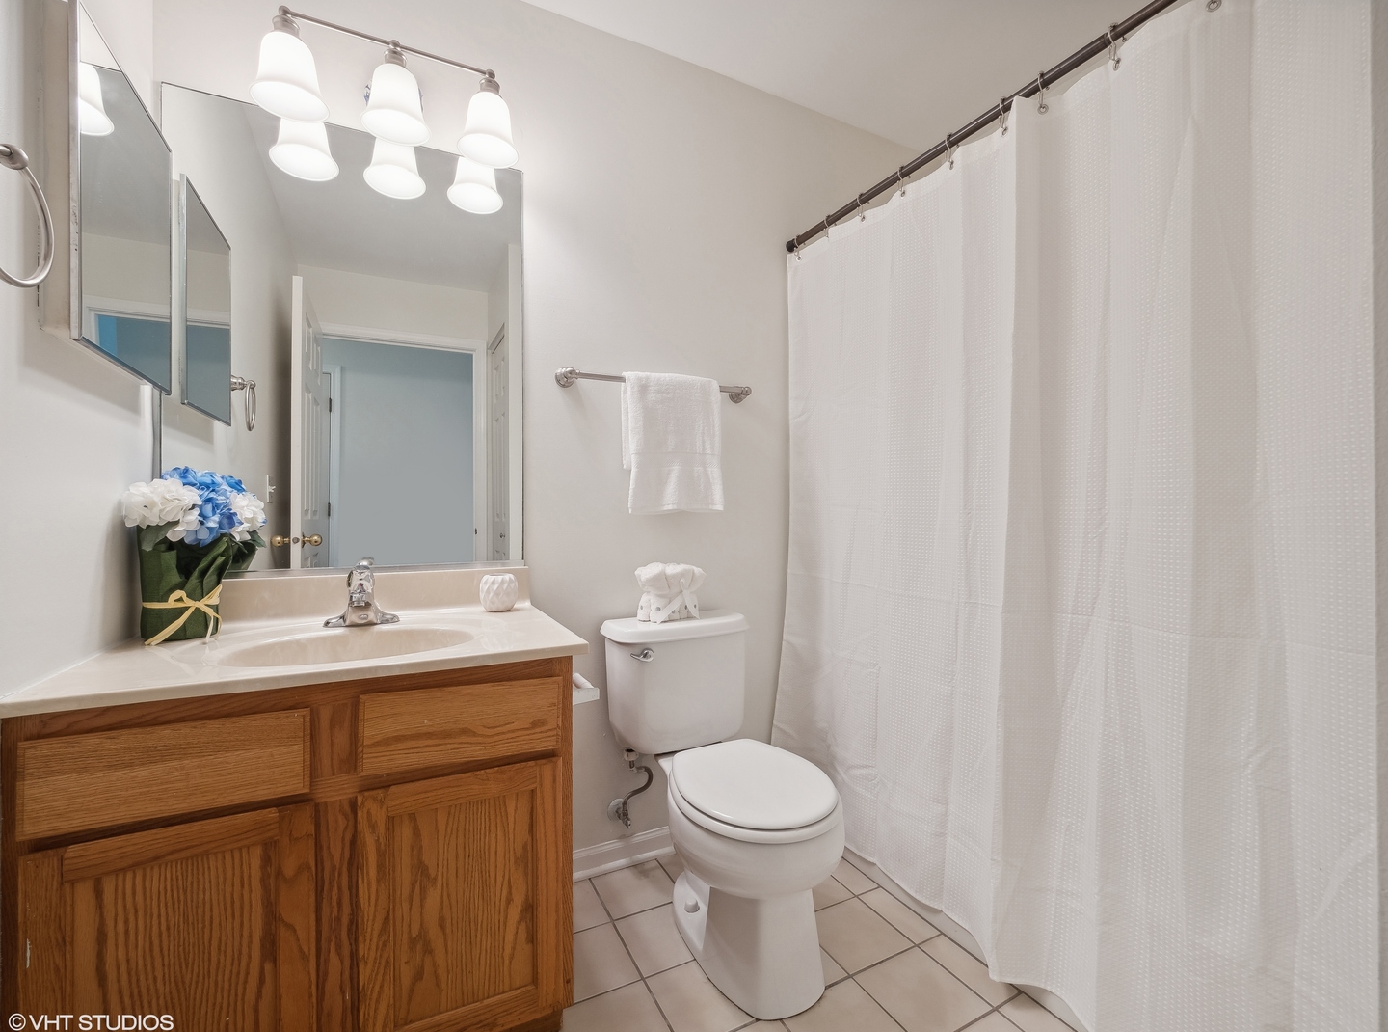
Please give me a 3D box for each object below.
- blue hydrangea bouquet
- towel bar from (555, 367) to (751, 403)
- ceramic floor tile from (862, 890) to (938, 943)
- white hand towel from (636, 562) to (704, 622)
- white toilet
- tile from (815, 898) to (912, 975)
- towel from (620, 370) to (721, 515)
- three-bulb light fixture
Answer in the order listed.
[{"bbox_3d":[-0.998,0.076,1.139,0.193,0.328,0.195,0,-1,-28],"label":"blue hydrangea bouquet"},{"bbox_3d":[-0.092,-0.387,1.689,0.625,0.058,0.090,0,-1,-28],"label":"towel bar"},{"bbox_3d":[0.522,1.035,1.460,0.086,0.010,0.205,0,-1,-28],"label":"ceramic floor tile"},{"bbox_3d":[-0.074,0.216,1.627,0.170,0.160,0.100,0,-1,-28],"label":"white hand towel"},{"bbox_3d":[0.059,0.656,1.414,0.420,0.746,0.660,0,-1,-28],"label":"white toilet"},{"bbox_3d":[0.393,1.034,1.392,0.205,0.010,0.205,0,-1,-28],"label":"tile"},{"bbox_3d":[-0.061,-0.217,1.682,0.318,0.405,0.075,0,-1,-28],"label":"towel"},{"bbox_3d":[-0.705,-1.001,1.322,0.550,0.218,0.190,0,-1,-28],"label":"three-bulb light fixture"}]

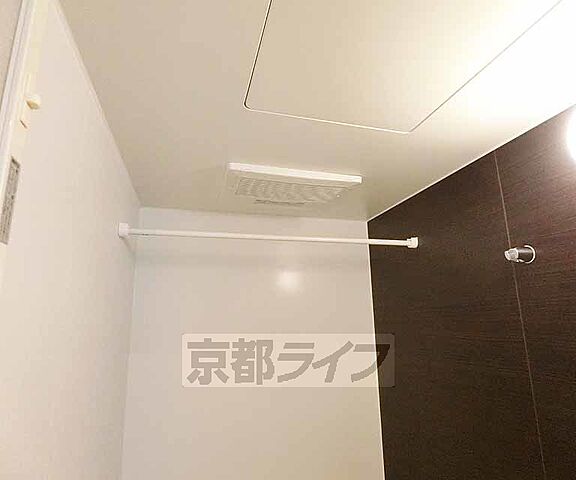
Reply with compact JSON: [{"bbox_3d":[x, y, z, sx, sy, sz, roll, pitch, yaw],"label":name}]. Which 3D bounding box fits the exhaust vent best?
[{"bbox_3d":[-0.002,-0.190,1.256,0.472,0.027,0.302,3,-13,-16],"label":"exhaust vent"}]

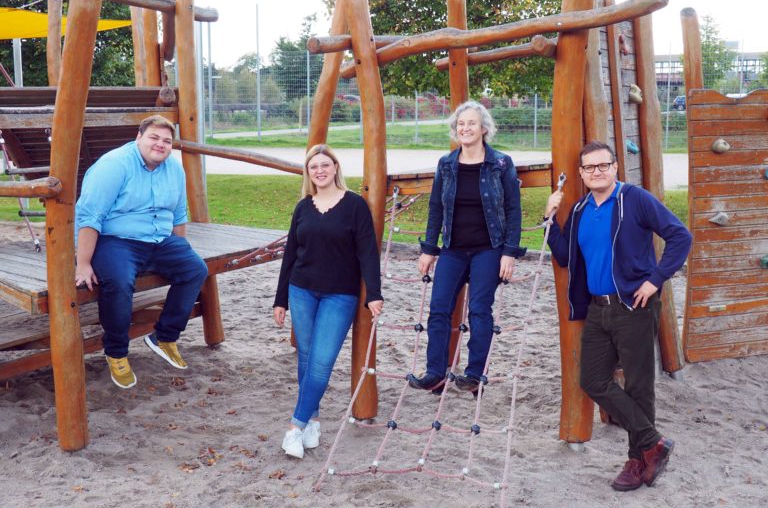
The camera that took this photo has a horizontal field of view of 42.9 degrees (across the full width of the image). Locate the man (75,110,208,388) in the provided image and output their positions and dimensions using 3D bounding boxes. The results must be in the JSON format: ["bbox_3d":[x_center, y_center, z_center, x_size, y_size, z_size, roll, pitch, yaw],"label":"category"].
[{"bbox_3d":[-1.336,-0.008,5.380,0.660,1.450,0.740,-7,11,-38],"label":"man"}]

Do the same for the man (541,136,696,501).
[{"bbox_3d":[1.146,0.286,4.770,0.660,1.690,0.480,5,10,33],"label":"man"}]

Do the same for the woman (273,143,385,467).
[{"bbox_3d":[-0.299,0.252,5.170,0.560,1.640,0.400,1,9,8],"label":"woman"}]

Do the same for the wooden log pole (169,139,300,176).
[{"bbox_3d":[-1.083,-0.718,7.245,1.129,0.110,0.100,12,11,15],"label":"wooden log pole"}]

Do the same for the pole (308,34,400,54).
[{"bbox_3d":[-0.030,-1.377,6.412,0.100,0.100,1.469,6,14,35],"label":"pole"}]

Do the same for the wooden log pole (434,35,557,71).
[{"bbox_3d":[0.762,-1.383,6.877,0.100,0.110,1.334,-5,7,-32],"label":"wooden log pole"}]

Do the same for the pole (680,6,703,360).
[{"bbox_3d":[2.230,-0.474,7.078,0.170,2.572,0.160,-2,7,0],"label":"pole"}]

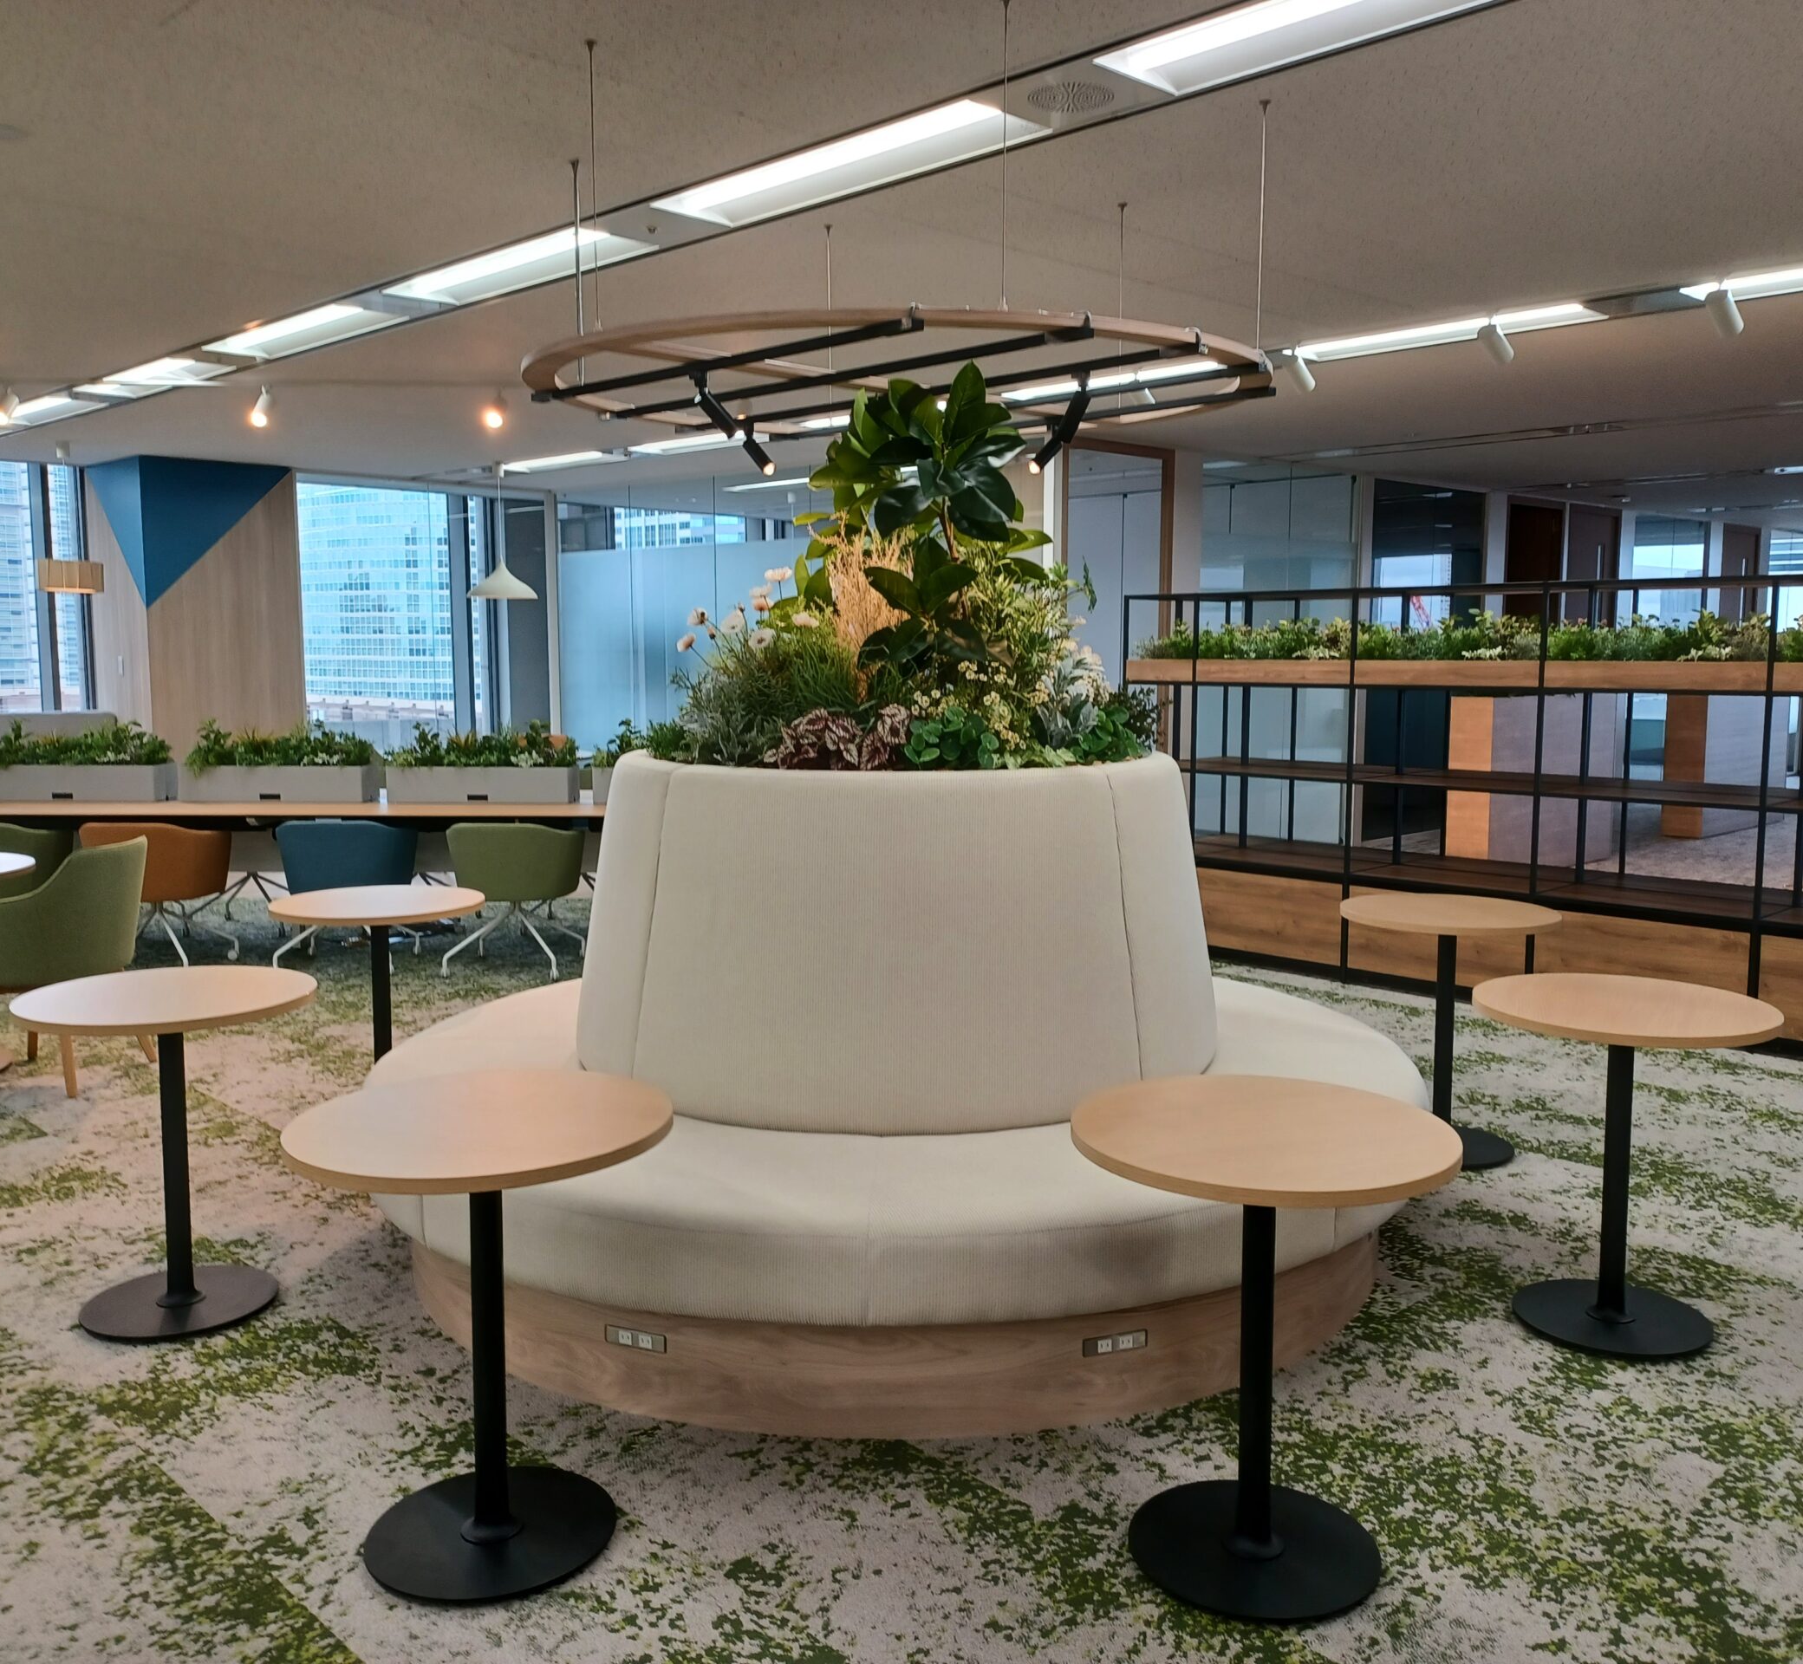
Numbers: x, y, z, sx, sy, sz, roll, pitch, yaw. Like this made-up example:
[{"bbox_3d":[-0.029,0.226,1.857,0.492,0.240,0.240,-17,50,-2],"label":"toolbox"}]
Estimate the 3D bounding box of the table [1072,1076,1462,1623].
[{"bbox_3d":[0.571,0.814,2.563,0.602,0.708,0.602,0,6,0],"label":"table"}]

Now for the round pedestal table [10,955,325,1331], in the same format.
[{"bbox_3d":[-1.600,0.703,3.534,0.602,0.708,0.602,0,6,0],"label":"round pedestal table"}]

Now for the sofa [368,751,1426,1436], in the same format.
[{"bbox_3d":[-0.011,0.398,4.115,2.600,1.200,2.600,0,6,0],"label":"sofa"}]

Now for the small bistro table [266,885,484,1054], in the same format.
[{"bbox_3d":[-1.562,0.558,4.826,0.602,0.708,0.602,0,6,0],"label":"small bistro table"}]

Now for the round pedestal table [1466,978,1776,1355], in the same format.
[{"bbox_3d":[1.554,0.720,3.480,0.606,0.710,0.606,0,6,0],"label":"round pedestal table"}]

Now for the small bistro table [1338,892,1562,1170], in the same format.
[{"bbox_3d":[1.585,0.578,4.671,0.602,0.708,0.602,0,6,0],"label":"small bistro table"}]

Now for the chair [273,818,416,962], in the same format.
[{"bbox_3d":[-2.531,0.268,7.368,0.600,0.710,0.570,0,6,0],"label":"chair"}]

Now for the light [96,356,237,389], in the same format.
[{"bbox_3d":[-3.481,-2.117,7.431,1.220,0.070,0.300,6,9,44],"label":"light"}]

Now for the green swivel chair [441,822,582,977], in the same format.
[{"bbox_3d":[-1.755,0.272,7.357,0.600,0.710,0.570,1,6,6],"label":"green swivel chair"}]

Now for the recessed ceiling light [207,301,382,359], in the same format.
[{"bbox_3d":[-2.383,-1.994,6.348,1.220,0.070,0.300,6,9,44],"label":"recessed ceiling light"}]

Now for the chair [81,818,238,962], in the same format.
[{"bbox_3d":[-3.400,0.272,7.347,0.600,0.710,0.570,1,6,4],"label":"chair"}]

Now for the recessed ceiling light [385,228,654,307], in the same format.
[{"bbox_3d":[-1.276,-1.871,5.278,0.300,0.070,1.250,-6,9,-44],"label":"recessed ceiling light"}]

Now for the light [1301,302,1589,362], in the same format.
[{"bbox_3d":[2.125,-1.984,6.336,0.300,0.070,1.250,-6,9,-43],"label":"light"}]

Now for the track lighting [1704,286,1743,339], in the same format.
[{"bbox_3d":[2.829,-1.782,5.503,0.080,0.100,0.180,8,-28,51],"label":"track lighting"}]

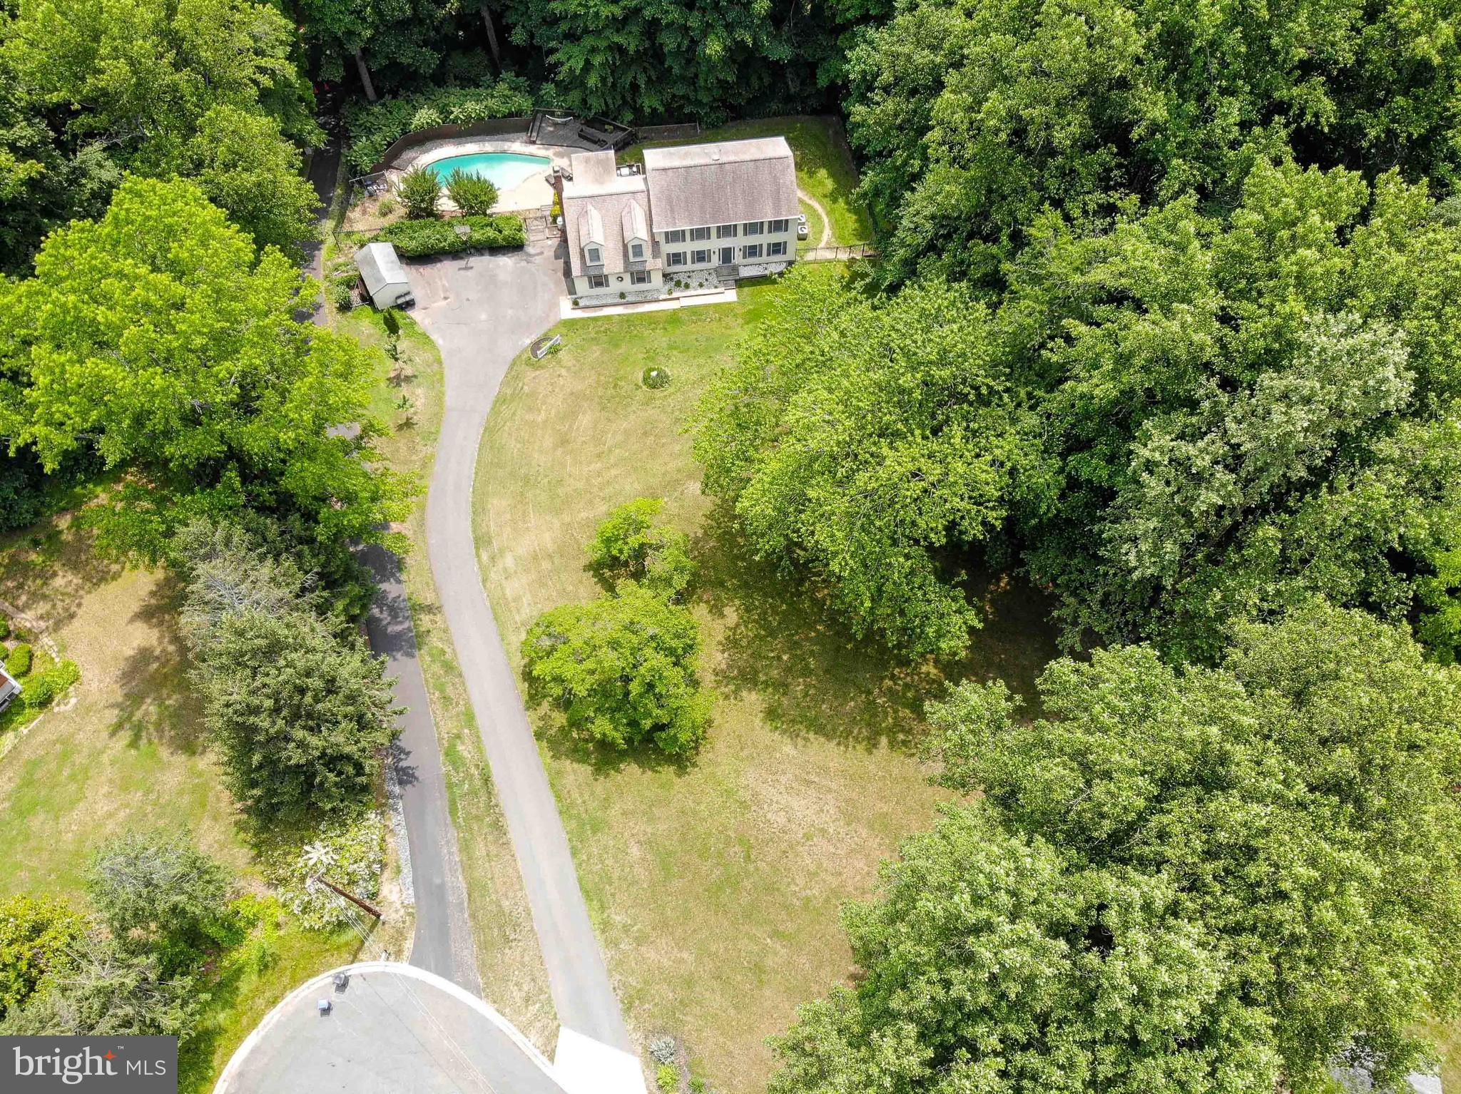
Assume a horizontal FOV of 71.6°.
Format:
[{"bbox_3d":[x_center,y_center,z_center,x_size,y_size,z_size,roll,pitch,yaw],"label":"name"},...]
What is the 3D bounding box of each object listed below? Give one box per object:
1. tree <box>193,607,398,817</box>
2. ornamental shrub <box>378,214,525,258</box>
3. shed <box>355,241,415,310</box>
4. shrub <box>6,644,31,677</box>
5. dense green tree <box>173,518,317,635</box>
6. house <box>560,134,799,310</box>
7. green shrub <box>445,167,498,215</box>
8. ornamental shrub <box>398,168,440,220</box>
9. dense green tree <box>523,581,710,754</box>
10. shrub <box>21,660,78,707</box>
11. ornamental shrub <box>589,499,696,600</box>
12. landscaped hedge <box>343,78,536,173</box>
[{"bbox_3d":[-28.507,10.901,66.582,11.900,10.500,12.000,-1,62,0],"label":"tree"},{"bbox_3d":[-25.475,-28.421,92.581,12.920,2.100,2.300,-6,62,-3],"label":"ornamental shrub"},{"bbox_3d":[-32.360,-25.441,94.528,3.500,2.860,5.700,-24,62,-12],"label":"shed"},{"bbox_3d":[-51.893,8.178,73.555,1.600,1.250,2.000,29,66,15],"label":"shrub"},{"bbox_3d":[-33.980,2.531,71.732,9.300,9.500,9.000,-1,62,0],"label":"dense green tree"},{"bbox_3d":[-4.547,-30.745,90.288,20.250,7.960,13.010,-6,62,-3],"label":"house"},{"bbox_3d":[-24.984,-34.318,97.878,4.900,4.000,4.700,-2,59,0],"label":"green shrub"},{"bbox_3d":[-29.867,-33.812,97.520,4.100,4.300,4.200,-2,59,0],"label":"ornamental shrub"},{"bbox_3d":[-7.791,8.345,69.738,12.400,7.000,12.200,-1,62,0],"label":"dense green tree"},{"bbox_3d":[-50.268,10.106,74.741,3.900,1.600,2.300,-32,64,-16],"label":"shrub"},{"bbox_3d":[-6.385,0.329,74.454,7.800,6.300,7.800,-1,62,0],"label":"ornamental shrub"},{"bbox_3d":[-29.685,-44.329,103.827,19.000,3.300,5.800,-14,60,-7],"label":"landscaped hedge"}]

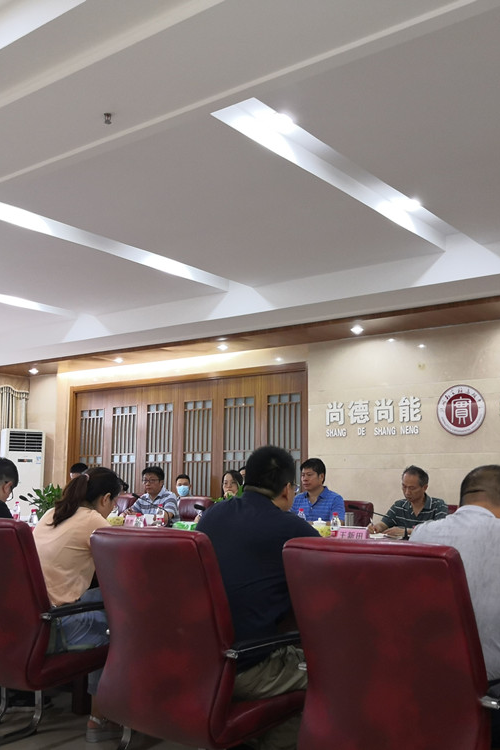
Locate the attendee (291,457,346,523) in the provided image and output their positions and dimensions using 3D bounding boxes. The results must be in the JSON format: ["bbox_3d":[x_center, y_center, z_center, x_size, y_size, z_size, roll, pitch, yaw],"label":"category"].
[{"bbox_3d":[0.496,1.312,6.127,0.520,1.310,0.720,-6,-10,37],"label":"attendee"}]

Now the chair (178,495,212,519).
[{"bbox_3d":[-0.643,1.653,7.351,0.600,0.960,0.680,-6,-10,37],"label":"chair"}]

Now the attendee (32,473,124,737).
[{"bbox_3d":[-0.683,0.976,3.302,0.500,1.160,0.750,-6,-10,37],"label":"attendee"}]

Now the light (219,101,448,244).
[{"bbox_3d":[0.721,-1.071,4.433,0.252,0.100,2.568,-6,-10,37],"label":"light"}]

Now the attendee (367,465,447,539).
[{"bbox_3d":[1.128,1.257,5.475,0.580,1.250,0.800,-6,-10,37],"label":"attendee"}]

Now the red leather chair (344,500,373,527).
[{"bbox_3d":[0.677,1.526,6.337,0.600,0.960,0.680,-6,-10,37],"label":"red leather chair"}]

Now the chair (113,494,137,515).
[{"bbox_3d":[-1.355,1.722,7.898,0.600,0.960,0.680,-6,-10,37],"label":"chair"}]

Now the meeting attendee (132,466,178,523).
[{"bbox_3d":[-0.845,1.399,6.636,0.560,1.270,0.820,-6,-10,37],"label":"meeting attendee"}]

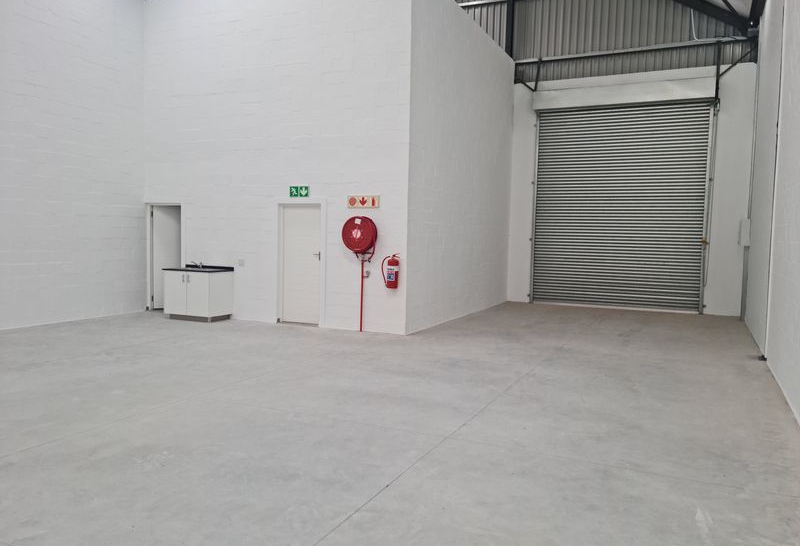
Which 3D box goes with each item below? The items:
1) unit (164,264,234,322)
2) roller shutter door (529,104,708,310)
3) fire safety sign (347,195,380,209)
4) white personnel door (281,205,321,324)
[{"bbox_3d":[-3.588,0.357,11.100,1.135,0.920,0.580,3,4,25],"label":"unit"},{"bbox_3d":[4.725,-1.422,13.651,3.604,4.431,0.120,3,4,25],"label":"roller shutter door"},{"bbox_3d":[-0.573,-1.118,9.887,0.570,0.190,0.012,3,4,25],"label":"fire safety sign"},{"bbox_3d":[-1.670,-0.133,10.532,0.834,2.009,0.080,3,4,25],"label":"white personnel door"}]

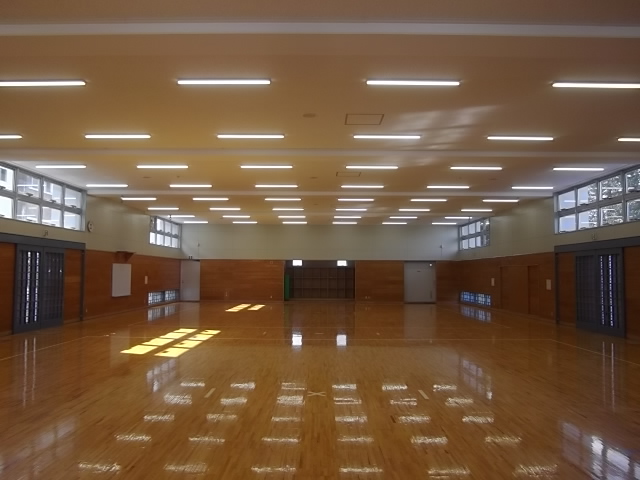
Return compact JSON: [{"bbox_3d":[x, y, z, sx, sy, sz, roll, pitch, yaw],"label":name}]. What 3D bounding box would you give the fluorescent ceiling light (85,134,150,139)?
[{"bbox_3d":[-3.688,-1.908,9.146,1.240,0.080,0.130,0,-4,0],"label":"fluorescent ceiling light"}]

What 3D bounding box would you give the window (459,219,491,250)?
[{"bbox_3d":[7.161,-0.201,23.350,0.120,1.213,4.713,0,-4,0],"label":"window"}]

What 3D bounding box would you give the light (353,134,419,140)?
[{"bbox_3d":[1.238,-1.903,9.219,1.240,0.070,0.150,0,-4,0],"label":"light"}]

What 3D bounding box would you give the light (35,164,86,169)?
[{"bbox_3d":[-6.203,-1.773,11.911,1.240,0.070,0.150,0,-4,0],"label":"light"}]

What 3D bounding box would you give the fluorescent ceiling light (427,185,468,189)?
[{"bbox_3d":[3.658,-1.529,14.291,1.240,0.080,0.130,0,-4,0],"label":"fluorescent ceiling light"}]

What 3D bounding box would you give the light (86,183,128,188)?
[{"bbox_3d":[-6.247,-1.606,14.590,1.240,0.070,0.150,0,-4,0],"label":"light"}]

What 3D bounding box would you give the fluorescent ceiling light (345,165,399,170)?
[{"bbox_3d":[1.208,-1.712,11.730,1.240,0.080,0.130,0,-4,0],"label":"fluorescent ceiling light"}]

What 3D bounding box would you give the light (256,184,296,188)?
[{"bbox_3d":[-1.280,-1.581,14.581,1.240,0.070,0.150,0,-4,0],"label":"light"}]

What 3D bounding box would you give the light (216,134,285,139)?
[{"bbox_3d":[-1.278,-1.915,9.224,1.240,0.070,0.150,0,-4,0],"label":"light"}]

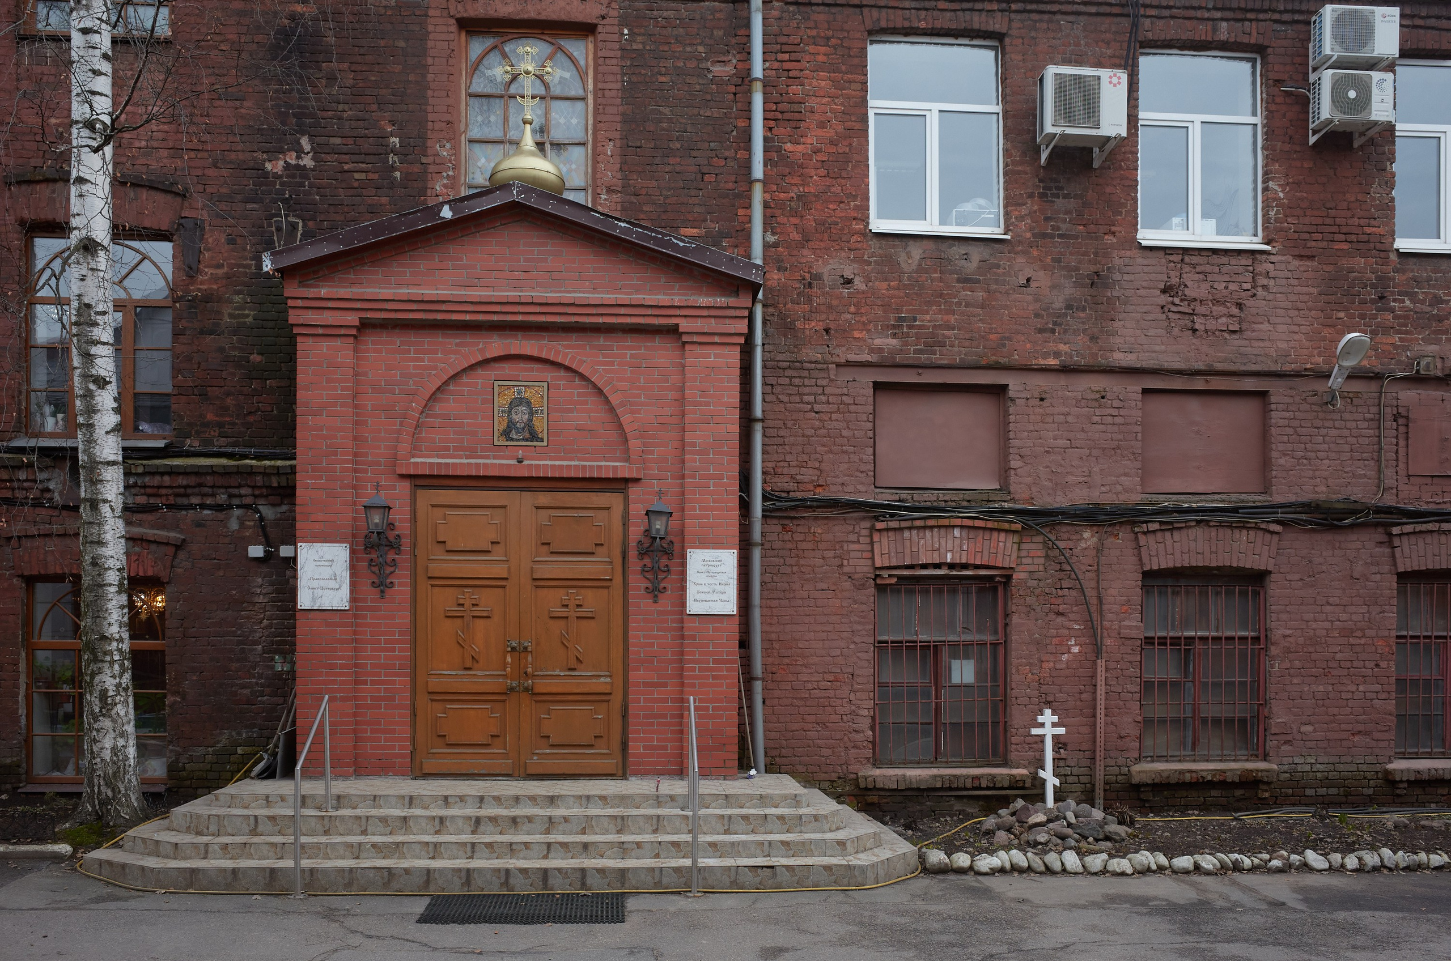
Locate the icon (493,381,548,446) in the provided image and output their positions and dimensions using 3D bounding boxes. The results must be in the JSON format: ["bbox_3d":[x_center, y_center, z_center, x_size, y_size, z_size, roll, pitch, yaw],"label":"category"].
[{"bbox_3d":[-1.926,-0.632,10.633,0.510,0.615,0.040,1,-2,-4],"label":"icon"}]

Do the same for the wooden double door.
[{"bbox_3d":[-1.932,1.422,10.580,1.980,2.710,0.180,0,-1,-4],"label":"wooden double door"}]

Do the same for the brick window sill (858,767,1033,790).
[{"bbox_3d":[2.274,3.093,11.680,1.790,0.190,0.250,0,-1,-4],"label":"brick window sill"}]

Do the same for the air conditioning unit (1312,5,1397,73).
[{"bbox_3d":[6.608,-4.663,11.800,0.800,0.530,0.290,0,-1,-4],"label":"air conditioning unit"}]

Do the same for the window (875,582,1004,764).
[{"bbox_3d":[2.182,1.976,11.444,1.310,1.860,0.130,1,-2,-4],"label":"window"}]

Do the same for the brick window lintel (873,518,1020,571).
[{"bbox_3d":[2.247,0.650,11.419,1.500,0.530,0.200,1,-2,-4],"label":"brick window lintel"}]

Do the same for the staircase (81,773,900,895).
[{"bbox_3d":[-1.720,3.010,9.880,6.650,0.580,2.300,1,-2,-4],"label":"staircase"}]

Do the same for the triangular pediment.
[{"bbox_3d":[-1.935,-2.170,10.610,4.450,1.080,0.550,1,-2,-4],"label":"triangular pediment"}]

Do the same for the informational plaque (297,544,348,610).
[{"bbox_3d":[-3.654,0.877,10.250,0.455,0.605,0.030,0,-1,-4],"label":"informational plaque"}]

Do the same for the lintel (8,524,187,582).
[{"bbox_3d":[-6.029,0.695,10.785,1.610,0.530,0.200,1,-2,-4],"label":"lintel"}]

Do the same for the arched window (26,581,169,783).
[{"bbox_3d":[-6.058,1.940,10.856,1.330,1.930,0.150,1,-2,-4],"label":"arched window"}]

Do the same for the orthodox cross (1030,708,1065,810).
[{"bbox_3d":[3.009,2.585,10.500,0.325,0.930,0.060,0,-1,-4],"label":"orthodox cross"}]

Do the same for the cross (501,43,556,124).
[{"bbox_3d":[-1.928,-3.881,11.000,0.560,0.800,0.080,0,-1,-3],"label":"cross"}]

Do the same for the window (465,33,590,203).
[{"bbox_3d":[-1.961,-3.468,11.168,1.270,1.970,0.150,1,-2,-4],"label":"window"}]

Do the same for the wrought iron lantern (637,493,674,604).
[{"bbox_3d":[-0.642,0.609,10.430,0.340,1.050,0.350,0,-1,-4],"label":"wrought iron lantern"}]

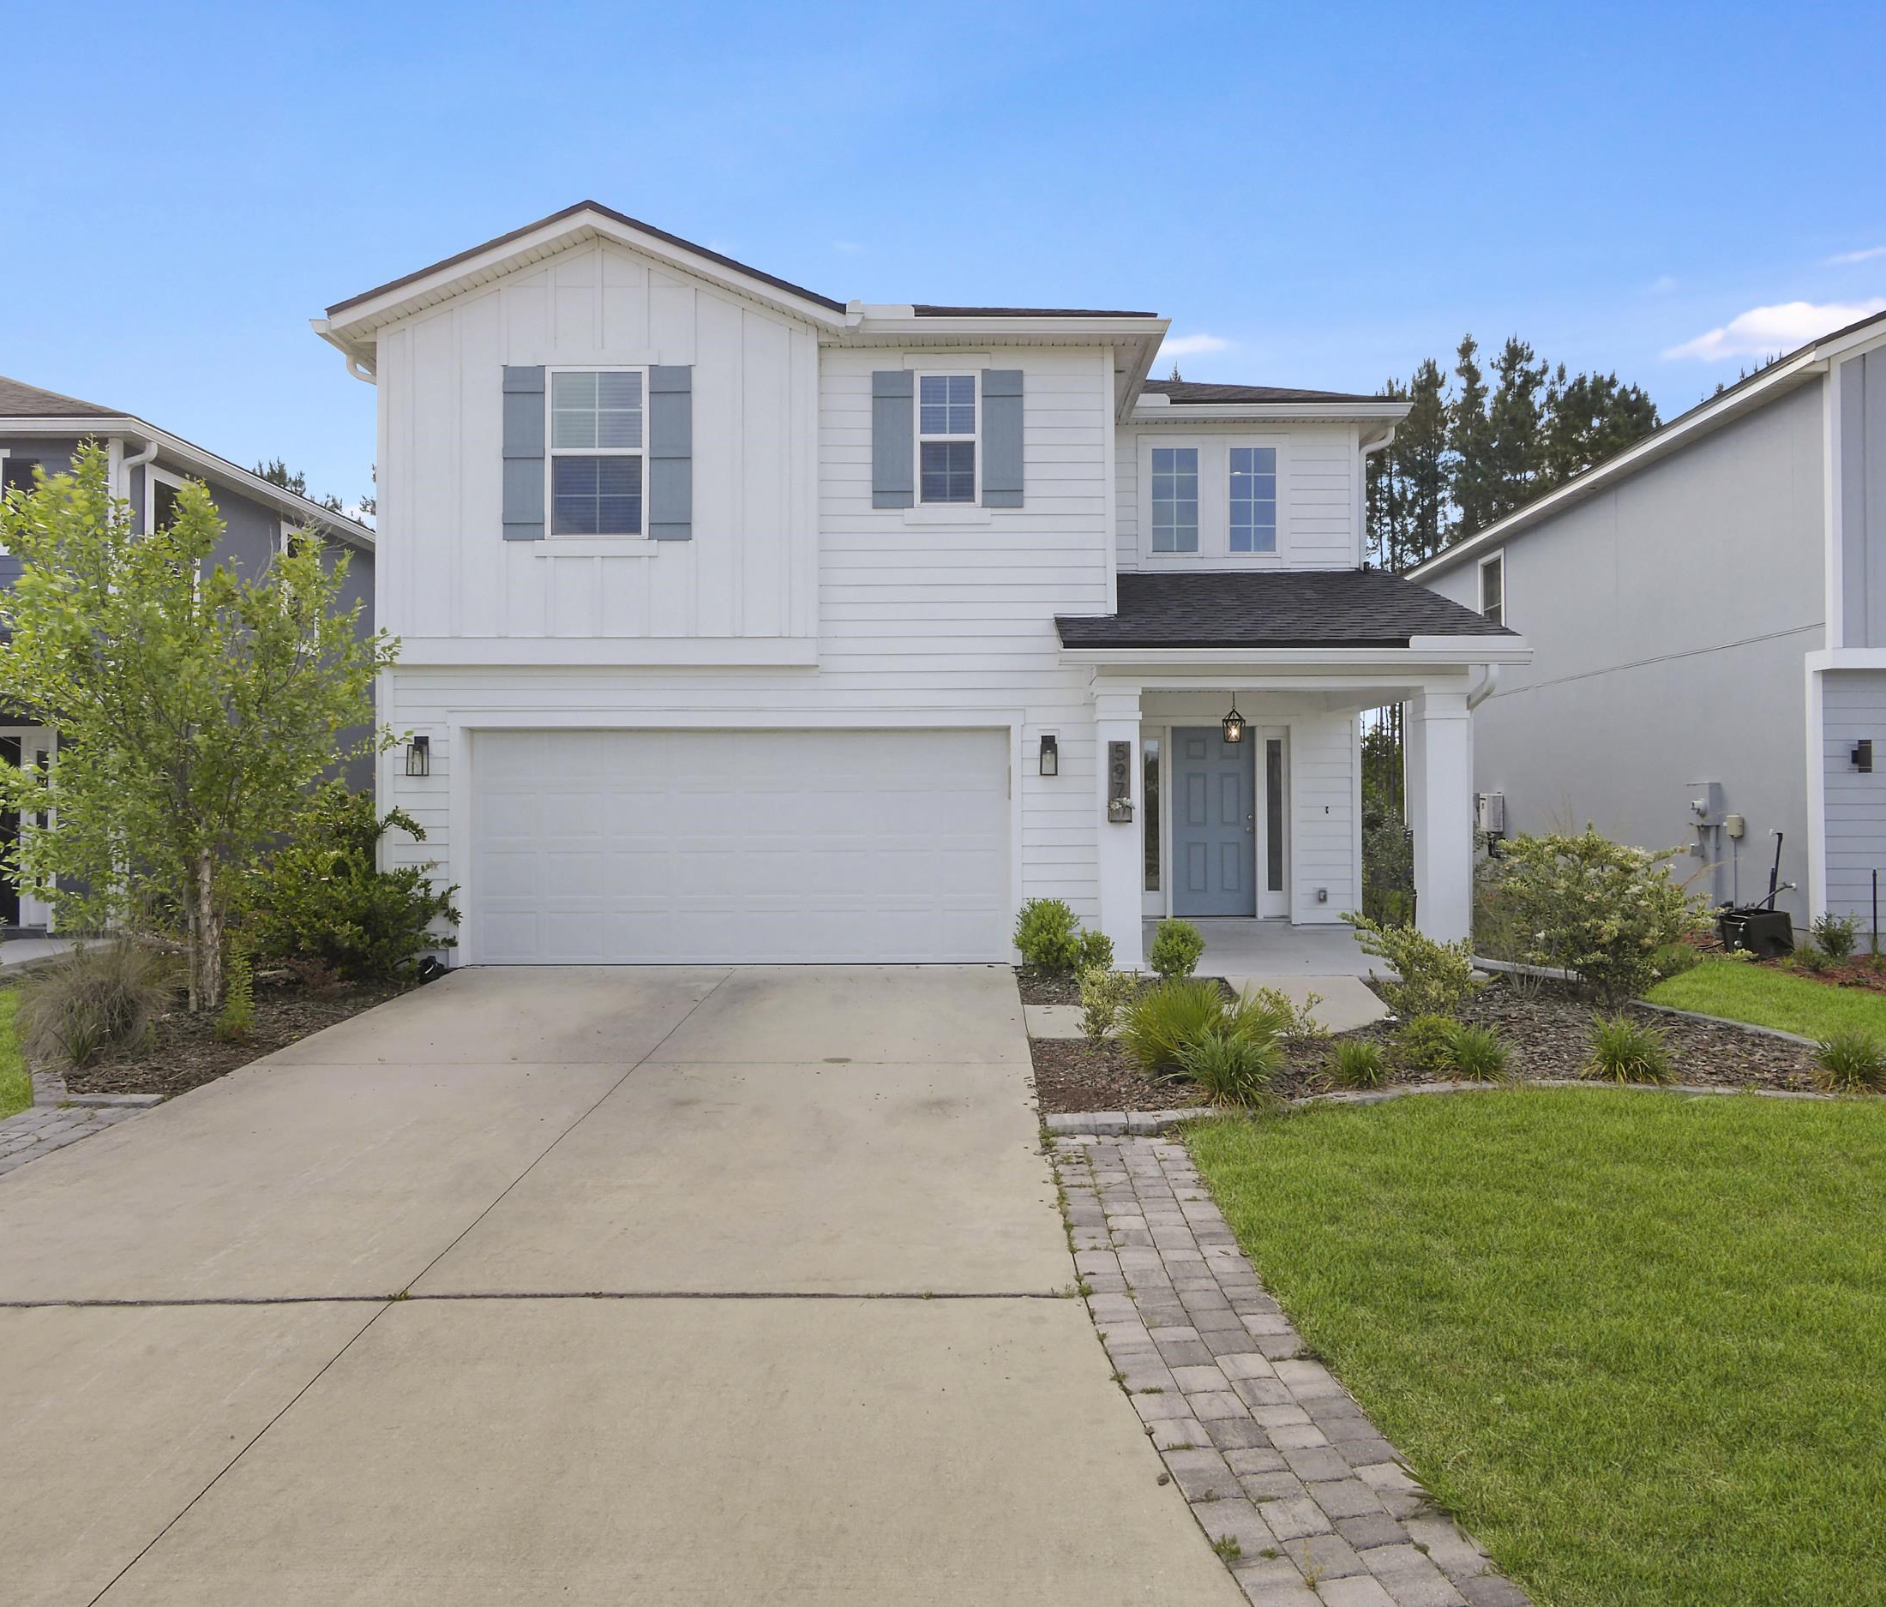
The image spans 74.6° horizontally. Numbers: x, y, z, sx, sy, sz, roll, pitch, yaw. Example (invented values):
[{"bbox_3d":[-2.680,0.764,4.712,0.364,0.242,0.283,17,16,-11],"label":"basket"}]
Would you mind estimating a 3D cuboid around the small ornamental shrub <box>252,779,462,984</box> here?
[{"bbox_3d":[-4.984,0.645,10.500,1.775,1.616,1.500,0,0,0],"label":"small ornamental shrub"}]

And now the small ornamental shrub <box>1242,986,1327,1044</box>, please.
[{"bbox_3d":[2.237,1.365,8.150,0.562,0.370,0.500,0,0,0],"label":"small ornamental shrub"}]

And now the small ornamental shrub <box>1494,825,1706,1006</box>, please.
[{"bbox_3d":[5.056,0.836,9.600,1.636,1.296,1.450,0,0,0],"label":"small ornamental shrub"}]

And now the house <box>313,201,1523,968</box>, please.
[{"bbox_3d":[-0.200,-2.370,16.600,10.250,7.650,12.800,0,0,0],"label":"house"}]

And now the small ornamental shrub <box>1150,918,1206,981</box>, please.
[{"bbox_3d":[1.890,1.190,9.950,0.457,0.564,0.450,0,0,0],"label":"small ornamental shrub"}]

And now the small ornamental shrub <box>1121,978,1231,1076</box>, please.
[{"bbox_3d":[1.434,1.314,7.600,0.678,0.480,0.680,0,0,0],"label":"small ornamental shrub"}]

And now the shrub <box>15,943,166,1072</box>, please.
[{"bbox_3d":[-5.353,1.203,7.800,0.970,0.687,0.920,0,0,0],"label":"shrub"}]

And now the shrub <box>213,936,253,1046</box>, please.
[{"bbox_3d":[-4.667,1.211,8.150,0.265,0.648,0.260,0,0,0],"label":"shrub"}]

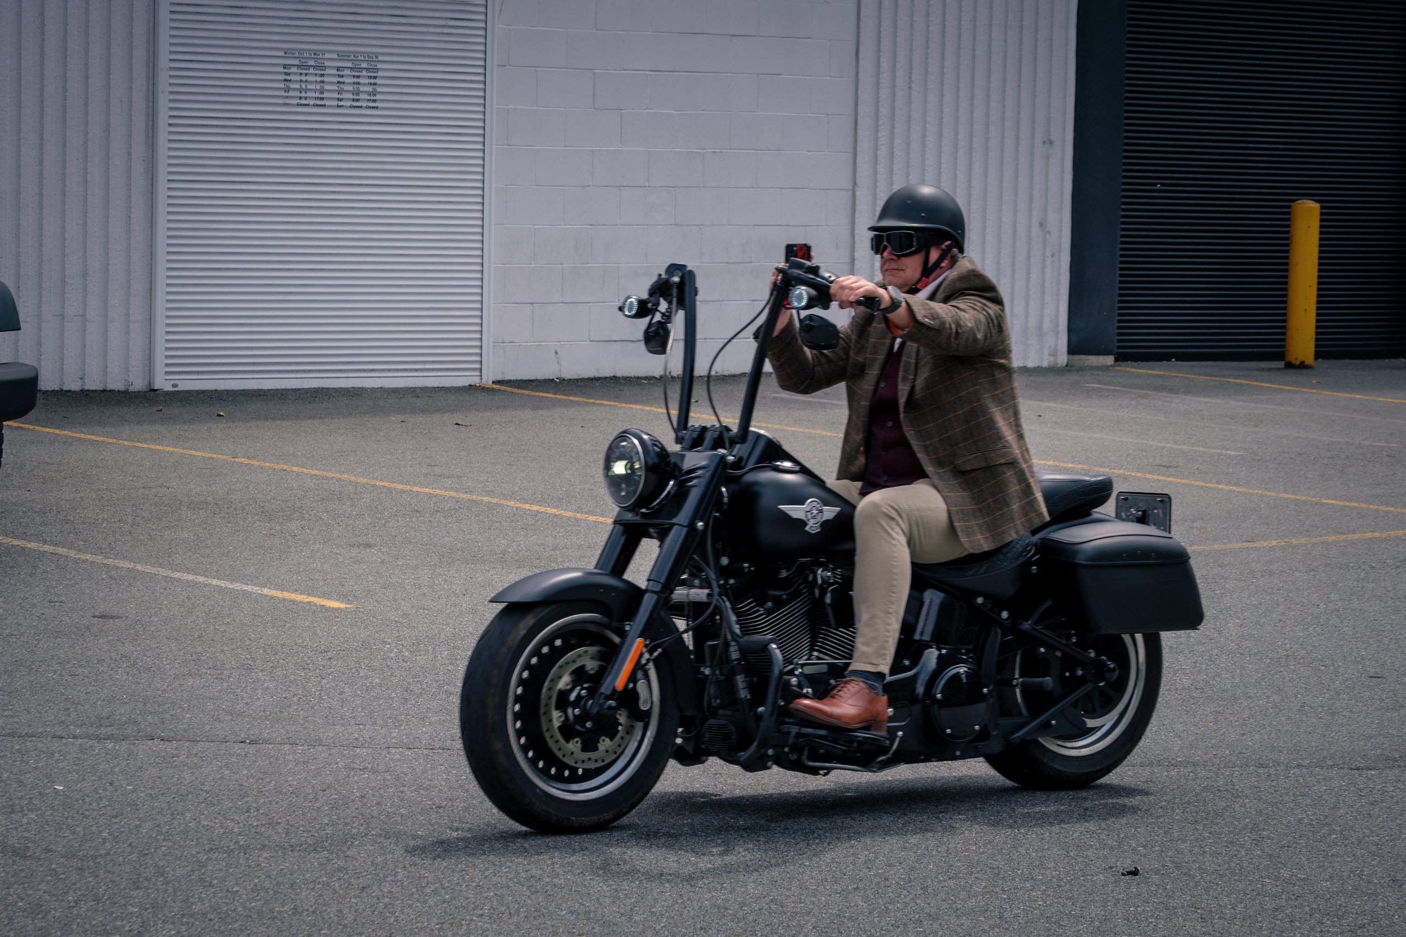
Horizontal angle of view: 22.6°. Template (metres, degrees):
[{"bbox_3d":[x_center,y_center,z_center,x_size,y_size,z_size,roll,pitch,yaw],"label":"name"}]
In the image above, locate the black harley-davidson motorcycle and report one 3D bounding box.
[{"bbox_3d":[0.361,0.179,9.483,2.320,1.481,0.916,-2,2,-33],"label":"black harley-davidson motorcycle"}]

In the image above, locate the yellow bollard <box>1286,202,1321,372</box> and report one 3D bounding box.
[{"bbox_3d":[3.611,-1.109,21.160,0.170,1.008,0.170,1,5,0],"label":"yellow bollard"}]

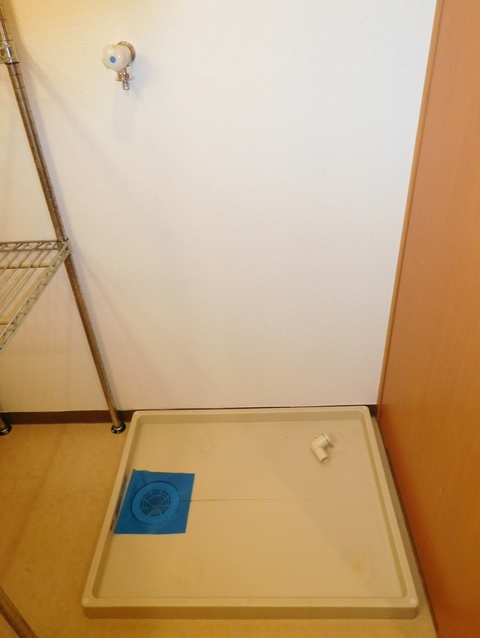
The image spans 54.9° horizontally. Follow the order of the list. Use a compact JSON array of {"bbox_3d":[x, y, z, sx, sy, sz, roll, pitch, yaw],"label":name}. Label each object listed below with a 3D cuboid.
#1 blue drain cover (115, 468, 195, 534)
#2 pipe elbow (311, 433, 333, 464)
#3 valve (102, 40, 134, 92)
[{"bbox_3d":[-0.246,0.538,1.375,0.203,0.010,0.207,-2,34,3],"label":"blue drain cover"},{"bbox_3d":[0.268,0.411,1.477,0.068,0.043,0.082,-16,36,-17],"label":"pipe elbow"},{"bbox_3d":[-0.251,-0.539,0.983,0.050,0.091,0.102,-2,34,3],"label":"valve"}]

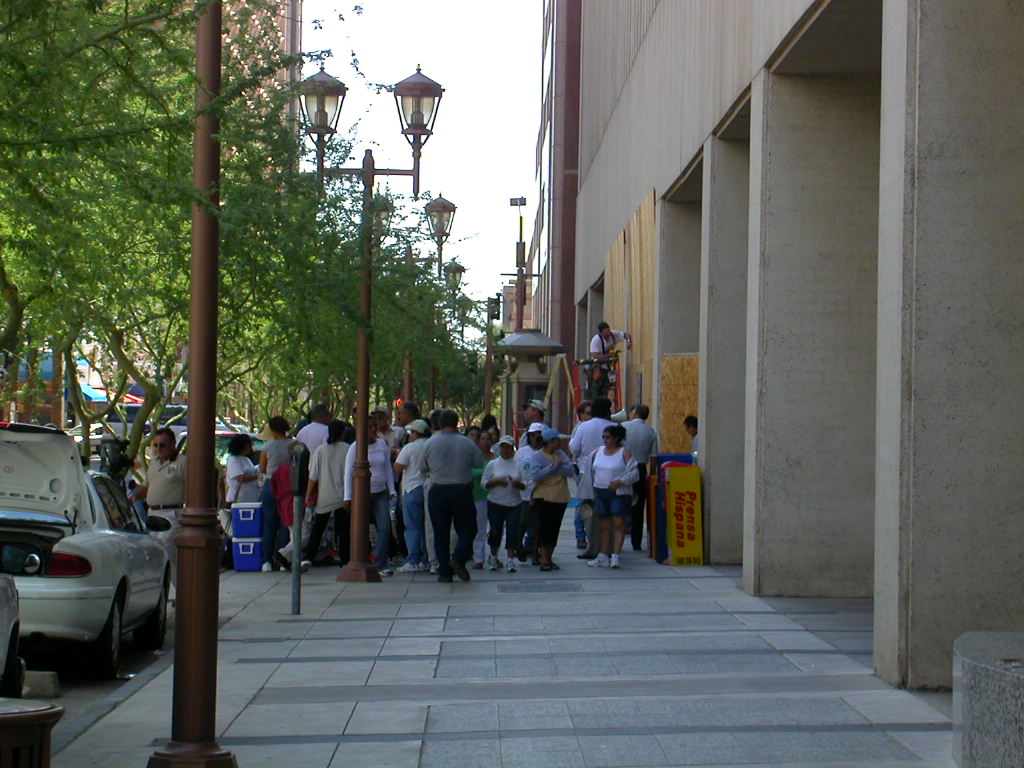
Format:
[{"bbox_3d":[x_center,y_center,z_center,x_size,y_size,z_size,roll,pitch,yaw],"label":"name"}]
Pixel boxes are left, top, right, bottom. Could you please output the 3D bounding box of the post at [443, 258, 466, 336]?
[{"bbox_3d":[-1.859,-0.174,72.800,1.480,5.310,0.490,1,-1,-1],"label":"post"}]

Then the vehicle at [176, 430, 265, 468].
[{"bbox_3d":[-3.876,1.476,45.453,1.770,1.600,4.500,1,-1,-1],"label":"vehicle"}]

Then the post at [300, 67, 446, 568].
[{"bbox_3d":[-1.509,-0.626,33.800,1.480,5.310,0.490,1,-1,-1],"label":"post"}]

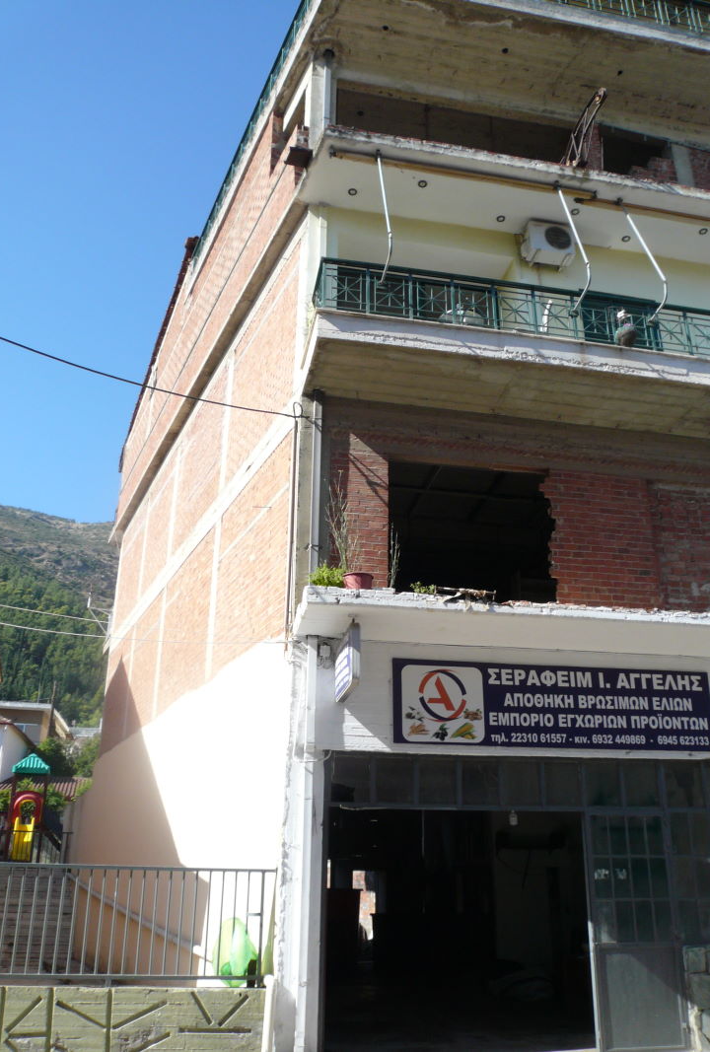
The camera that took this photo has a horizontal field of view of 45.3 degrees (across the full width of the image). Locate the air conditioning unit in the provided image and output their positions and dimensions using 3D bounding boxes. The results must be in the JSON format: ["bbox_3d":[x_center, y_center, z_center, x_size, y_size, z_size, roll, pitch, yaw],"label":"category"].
[{"bbox_3d":[3.010,-4.400,13.292,0.760,0.527,0.300,4,-19,-11],"label":"air conditioning unit"}]

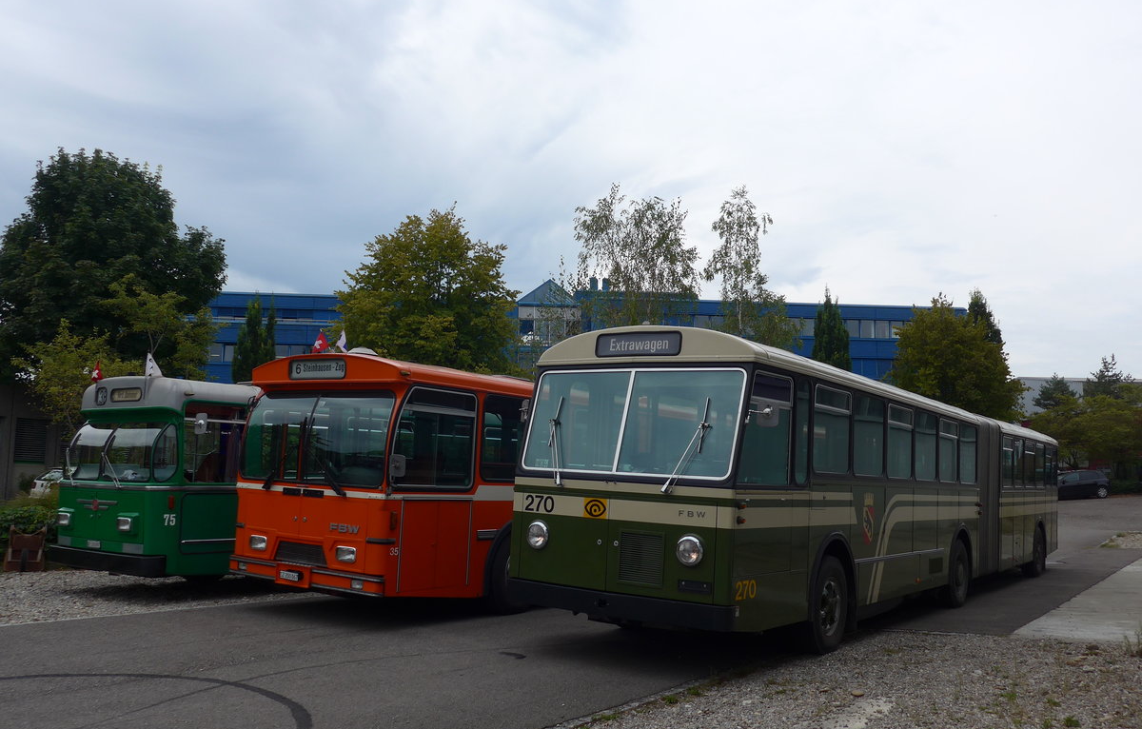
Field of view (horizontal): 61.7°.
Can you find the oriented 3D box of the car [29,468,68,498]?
[{"bbox_3d":[-18.046,4.729,36.500,4.200,1.460,1.720,7,-7,-40],"label":"car"}]

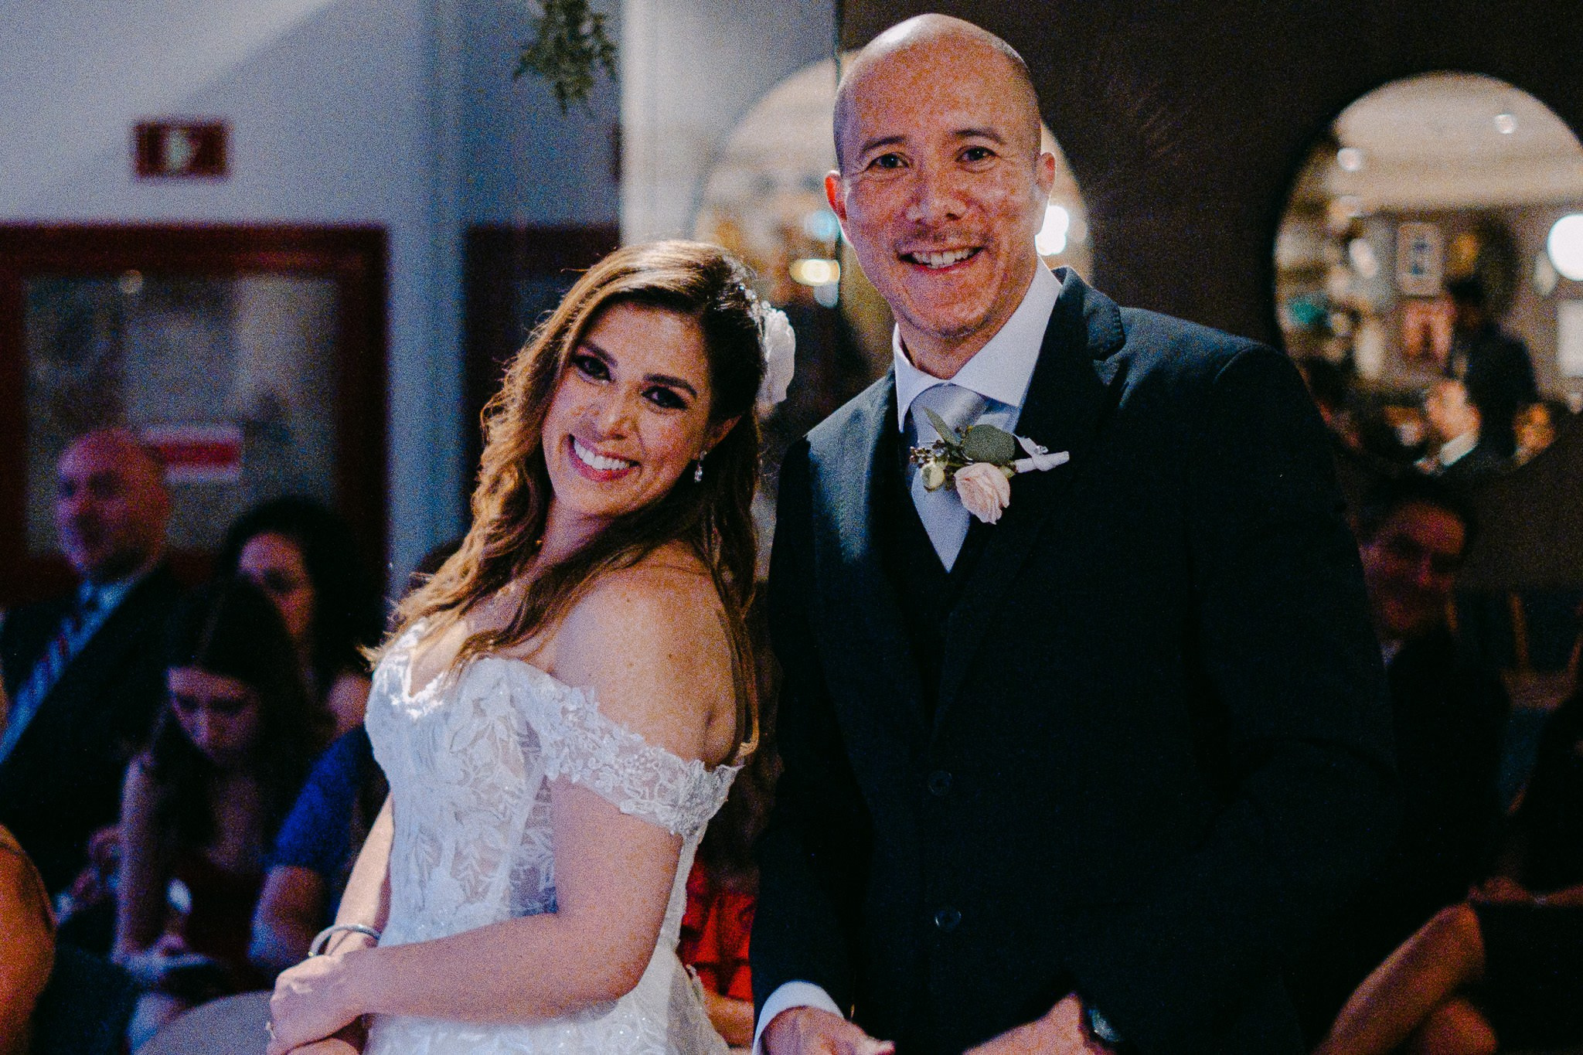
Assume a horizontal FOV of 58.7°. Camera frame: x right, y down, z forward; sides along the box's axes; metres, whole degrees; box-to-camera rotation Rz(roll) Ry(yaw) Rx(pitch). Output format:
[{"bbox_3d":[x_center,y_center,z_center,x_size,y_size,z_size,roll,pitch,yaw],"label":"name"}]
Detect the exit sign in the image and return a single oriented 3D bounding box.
[{"bbox_3d":[-1.735,-1.077,4.000,0.262,0.162,0.040,0,1,-1],"label":"exit sign"}]

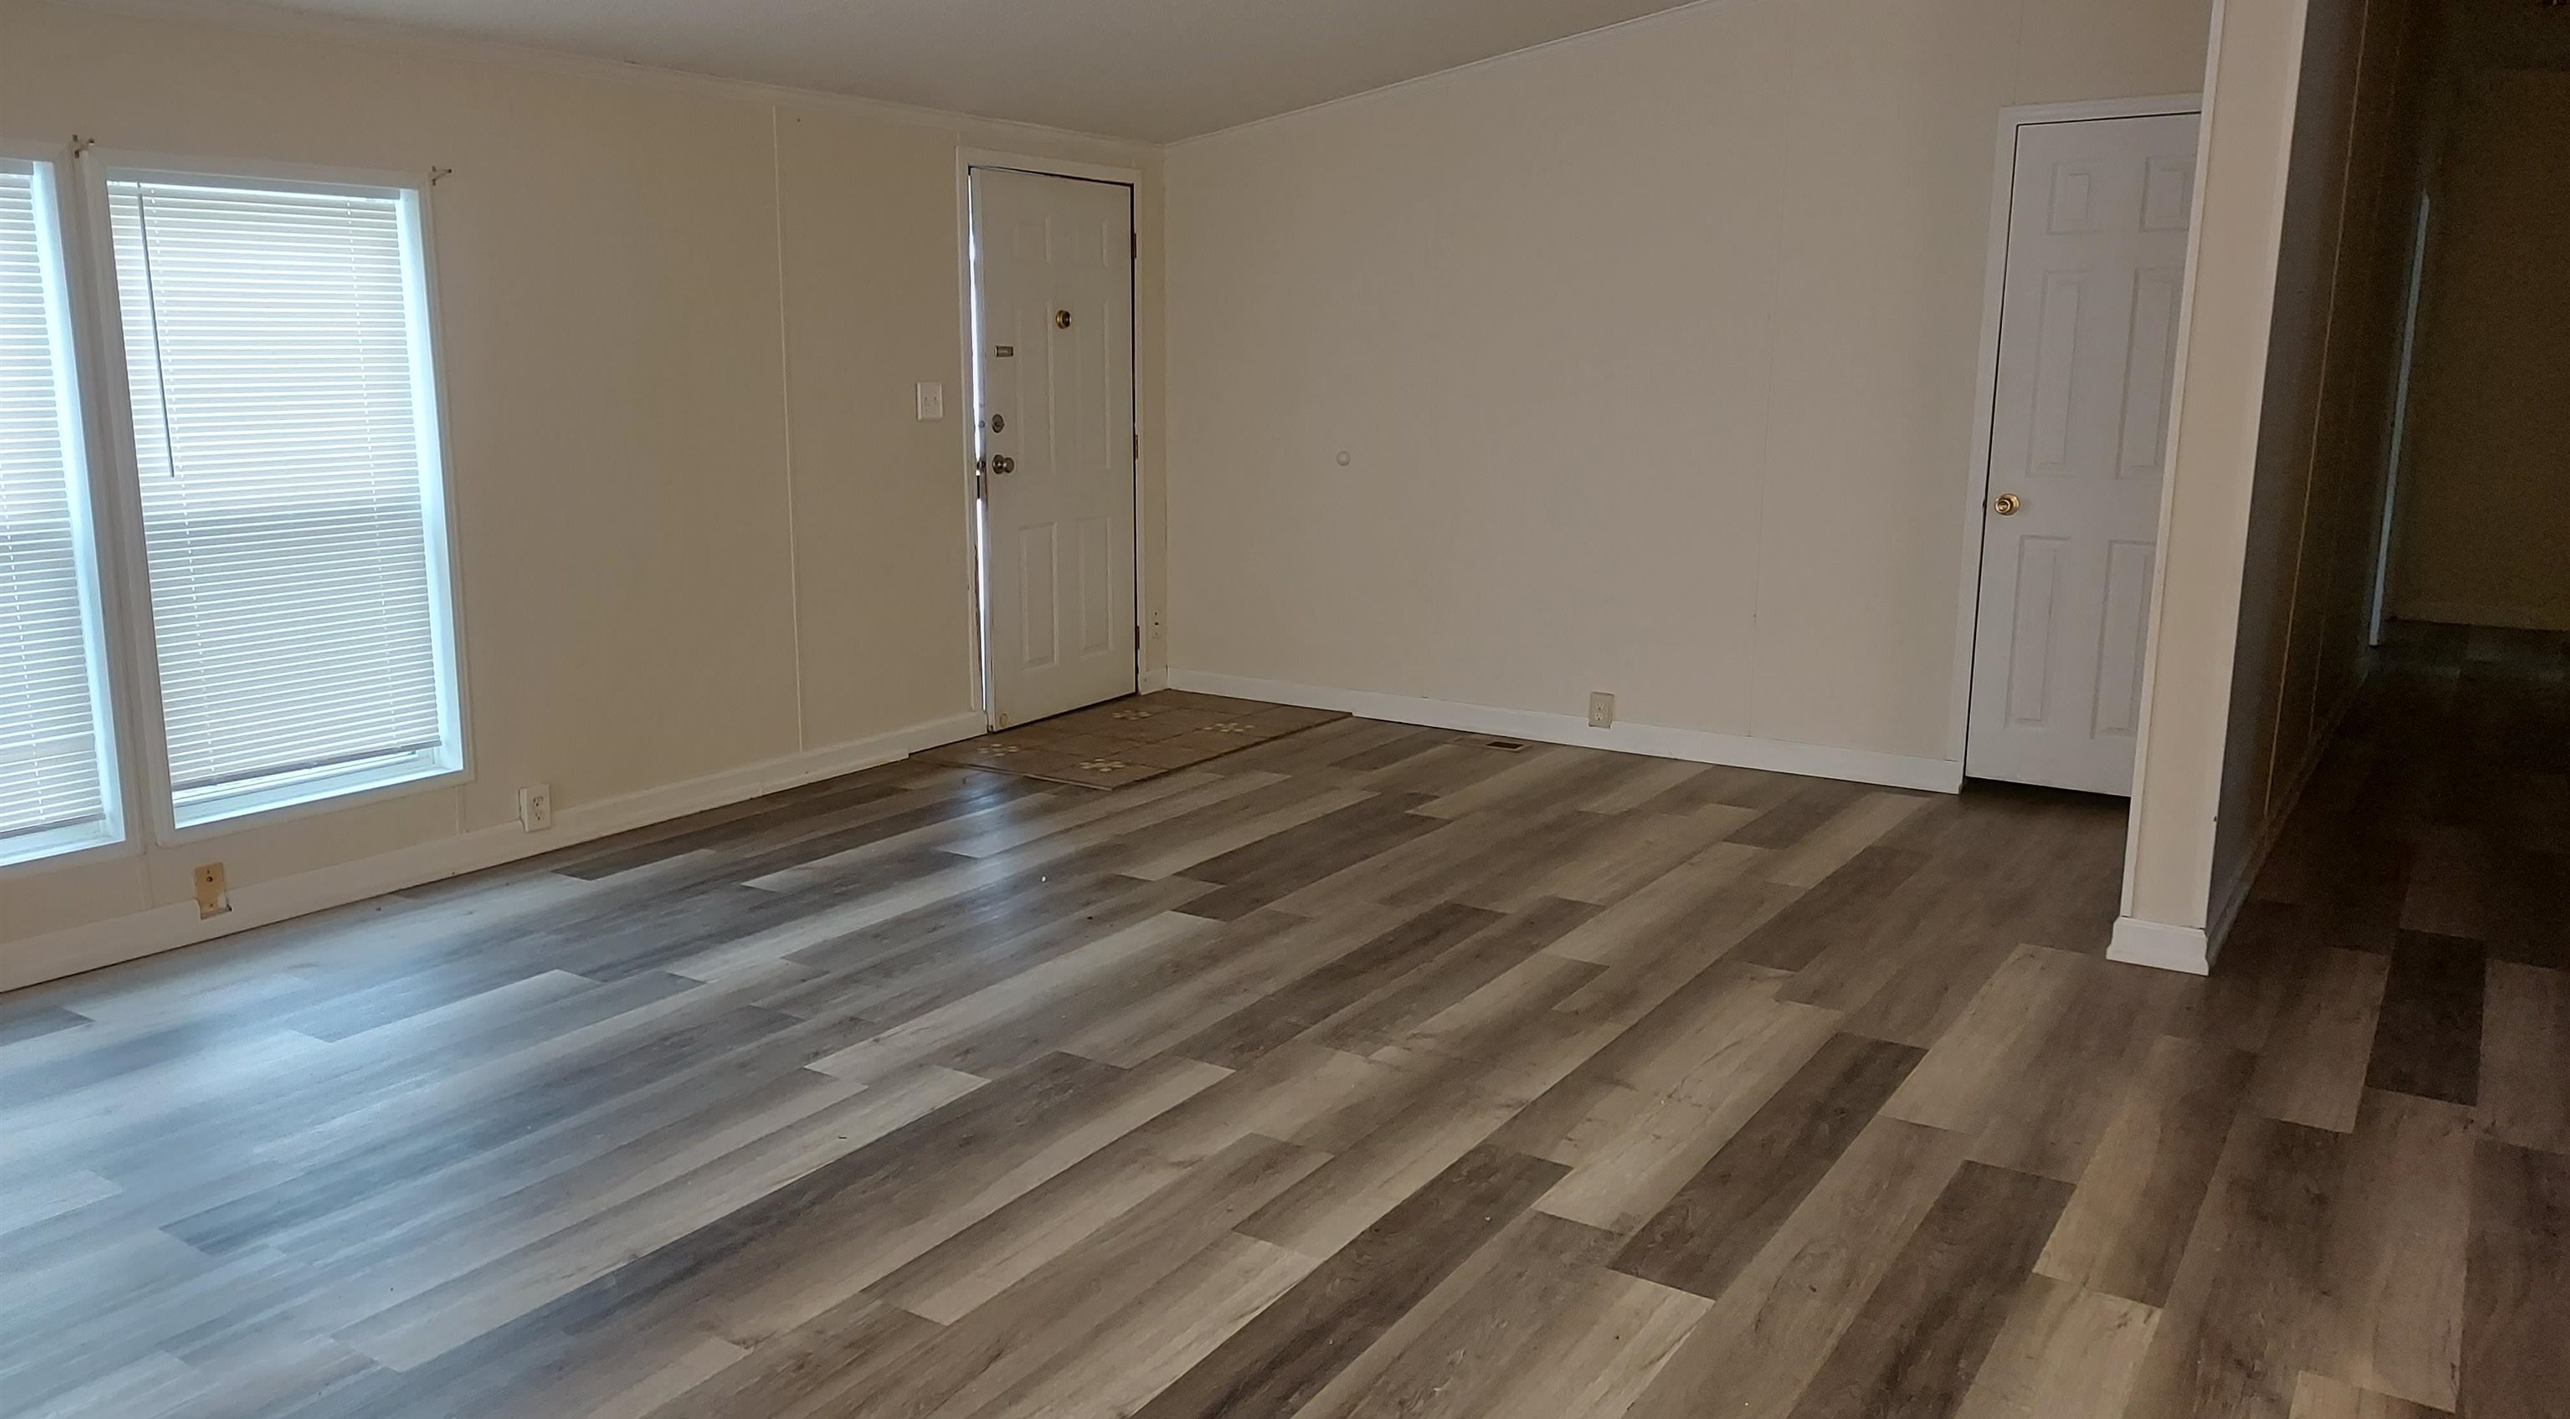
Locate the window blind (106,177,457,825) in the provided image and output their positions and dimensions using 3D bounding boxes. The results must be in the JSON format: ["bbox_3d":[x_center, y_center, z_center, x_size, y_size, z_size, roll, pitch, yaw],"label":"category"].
[{"bbox_3d":[-2.460,-0.527,4.567,0.050,1.453,0.730,8,13,32],"label":"window blind"}]

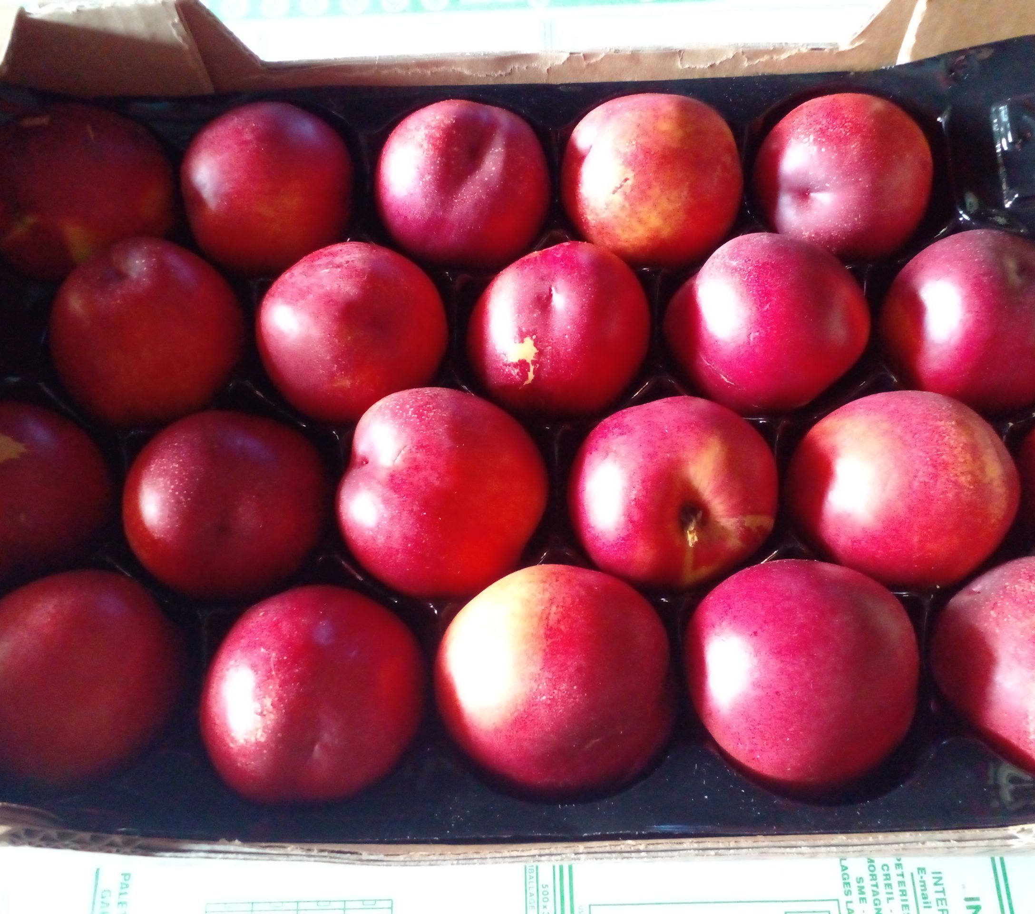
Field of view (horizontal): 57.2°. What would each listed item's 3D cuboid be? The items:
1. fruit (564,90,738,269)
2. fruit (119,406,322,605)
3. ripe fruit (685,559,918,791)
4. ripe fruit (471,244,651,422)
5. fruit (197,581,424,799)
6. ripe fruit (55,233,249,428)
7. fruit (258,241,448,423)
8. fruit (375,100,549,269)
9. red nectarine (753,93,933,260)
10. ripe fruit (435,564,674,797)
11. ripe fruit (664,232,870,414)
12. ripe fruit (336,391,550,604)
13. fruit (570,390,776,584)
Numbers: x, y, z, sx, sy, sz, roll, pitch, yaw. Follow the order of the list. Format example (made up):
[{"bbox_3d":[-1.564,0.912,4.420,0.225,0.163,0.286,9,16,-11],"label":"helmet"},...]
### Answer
[{"bbox_3d":[0.053,-0.109,0.380,0.069,0.066,0.066,-1,66,1],"label":"fruit"},{"bbox_3d":[-0.098,0.016,0.321,0.065,0.062,0.064,0,67,2],"label":"fruit"},{"bbox_3d":[0.088,0.068,0.300,0.070,0.068,0.070,-1,66,1],"label":"ripe fruit"},{"bbox_3d":[0.014,-0.046,0.343,0.066,0.061,0.064,0,67,2],"label":"ripe fruit"},{"bbox_3d":[-0.063,0.073,0.298,0.068,0.063,0.066,-1,67,2],"label":"fruit"},{"bbox_3d":[-0.136,-0.046,0.352,0.067,0.065,0.071,-1,67,2],"label":"ripe fruit"},{"bbox_3d":[-0.060,-0.045,0.349,0.069,0.064,0.067,-1,67,2],"label":"fruit"},{"bbox_3d":[-0.021,-0.106,0.373,0.068,0.062,0.065,-1,67,2],"label":"fruit"},{"bbox_3d":[0.129,-0.111,0.379,0.067,0.063,0.063,-1,66,1],"label":"red nectarine"},{"bbox_3d":[0.011,0.067,0.291,0.073,0.067,0.069,0,67,2],"label":"ripe fruit"},{"bbox_3d":[0.089,-0.048,0.343,0.071,0.064,0.066,-1,67,2],"label":"ripe fruit"},{"bbox_3d":[-0.026,0.012,0.327,0.071,0.070,0.072,-1,66,1],"label":"ripe fruit"},{"bbox_3d":[0.053,0.012,0.326,0.069,0.066,0.065,-1,66,1],"label":"fruit"}]

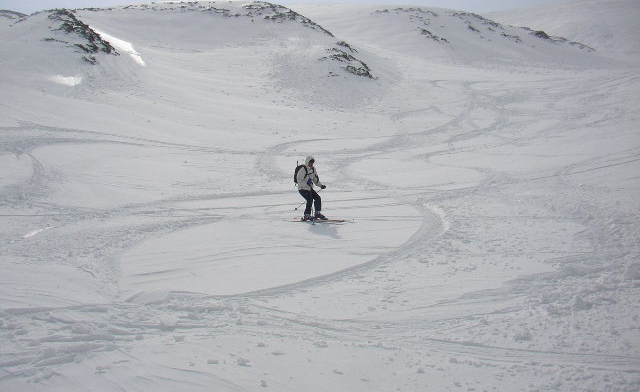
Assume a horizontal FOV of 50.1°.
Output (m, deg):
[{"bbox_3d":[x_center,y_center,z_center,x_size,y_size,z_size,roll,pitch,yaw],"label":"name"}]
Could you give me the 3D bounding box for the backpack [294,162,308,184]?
[{"bbox_3d":[-0.487,-0.585,18.020,0.240,0.520,0.320,18,12,35],"label":"backpack"}]

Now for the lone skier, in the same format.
[{"bbox_3d":[-0.222,-0.191,17.900,0.660,1.670,0.600,2,3,37],"label":"lone skier"}]

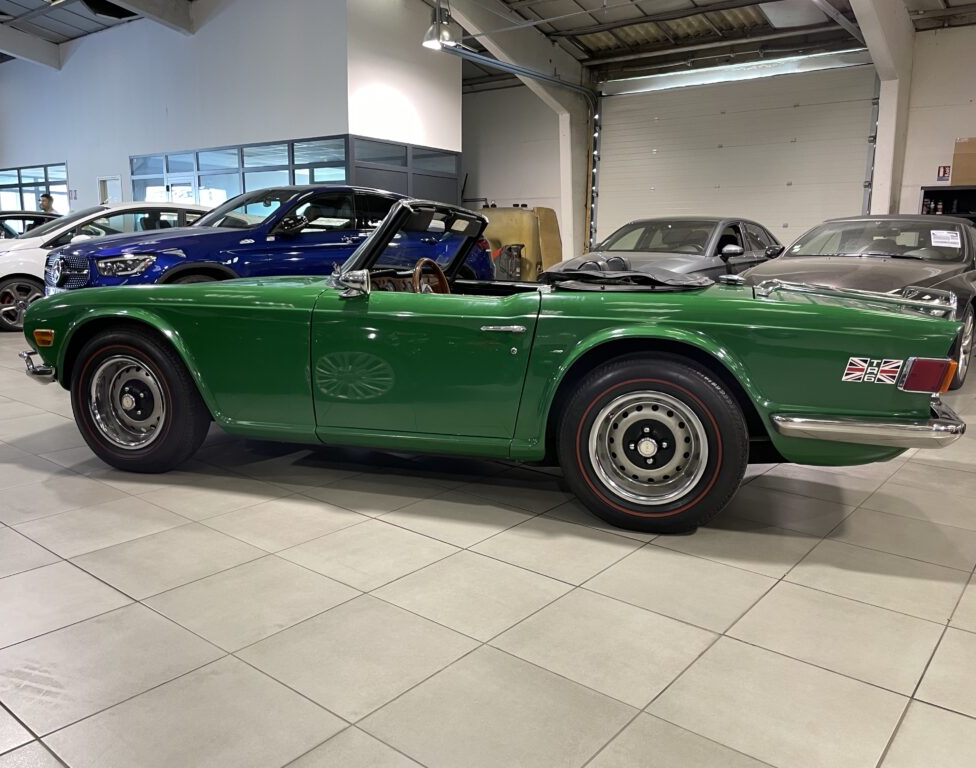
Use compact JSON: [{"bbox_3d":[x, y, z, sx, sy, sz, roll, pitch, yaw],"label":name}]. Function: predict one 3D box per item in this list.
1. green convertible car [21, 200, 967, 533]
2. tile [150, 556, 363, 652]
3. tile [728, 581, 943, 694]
[{"bbox_3d":[-0.173,-0.227,3.622,4.030,1.170,1.500,4,10,17],"label":"green convertible car"},{"bbox_3d":[-0.672,0.618,2.216,0.445,0.010,0.445,9,13,38],"label":"tile"},{"bbox_3d":[0.944,0.669,2.076,0.445,0.010,0.445,9,13,38],"label":"tile"}]

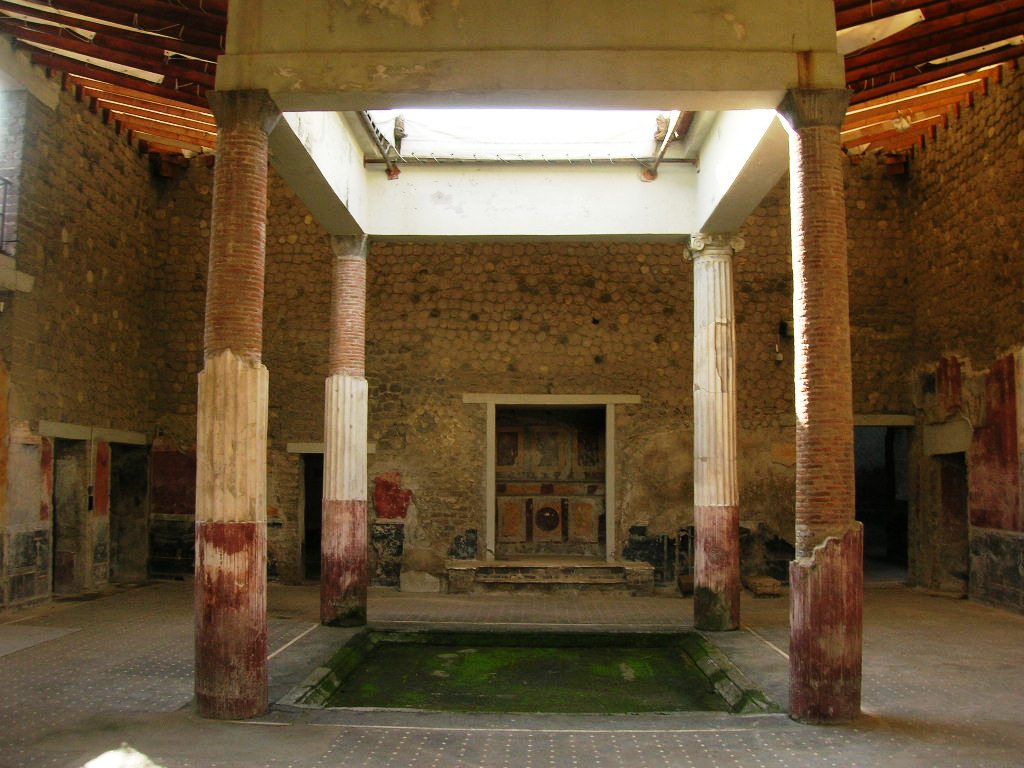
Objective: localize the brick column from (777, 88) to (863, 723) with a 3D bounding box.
[{"bbox_3d":[2.266,0.110,7.426,0.520,4.566,0.520,0,-5,1],"label":"brick column"}]

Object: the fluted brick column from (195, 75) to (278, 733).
[{"bbox_3d":[-2.027,0.103,7.525,0.520,4.566,0.520,0,-5,1],"label":"fluted brick column"}]

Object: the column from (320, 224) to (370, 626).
[{"bbox_3d":[-1.928,0.516,11.870,0.520,4.566,0.520,0,-5,1],"label":"column"}]

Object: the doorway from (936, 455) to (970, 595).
[{"bbox_3d":[6.648,2.110,15.252,0.400,2.100,1.100,0,-5,1],"label":"doorway"}]

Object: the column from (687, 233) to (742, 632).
[{"bbox_3d":[2.365,0.523,11.771,0.580,4.566,0.580,0,-5,1],"label":"column"}]

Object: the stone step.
[{"bbox_3d":[0.573,2.950,15.361,3.050,0.400,1.050,0,-5,1],"label":"stone step"}]

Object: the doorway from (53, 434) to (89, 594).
[{"bbox_3d":[-6.469,1.951,14.639,0.400,2.200,1.030,0,-5,1],"label":"doorway"}]

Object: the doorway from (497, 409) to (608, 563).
[{"bbox_3d":[0.620,1.580,16.213,1.760,2.470,0.400,0,-5,1],"label":"doorway"}]

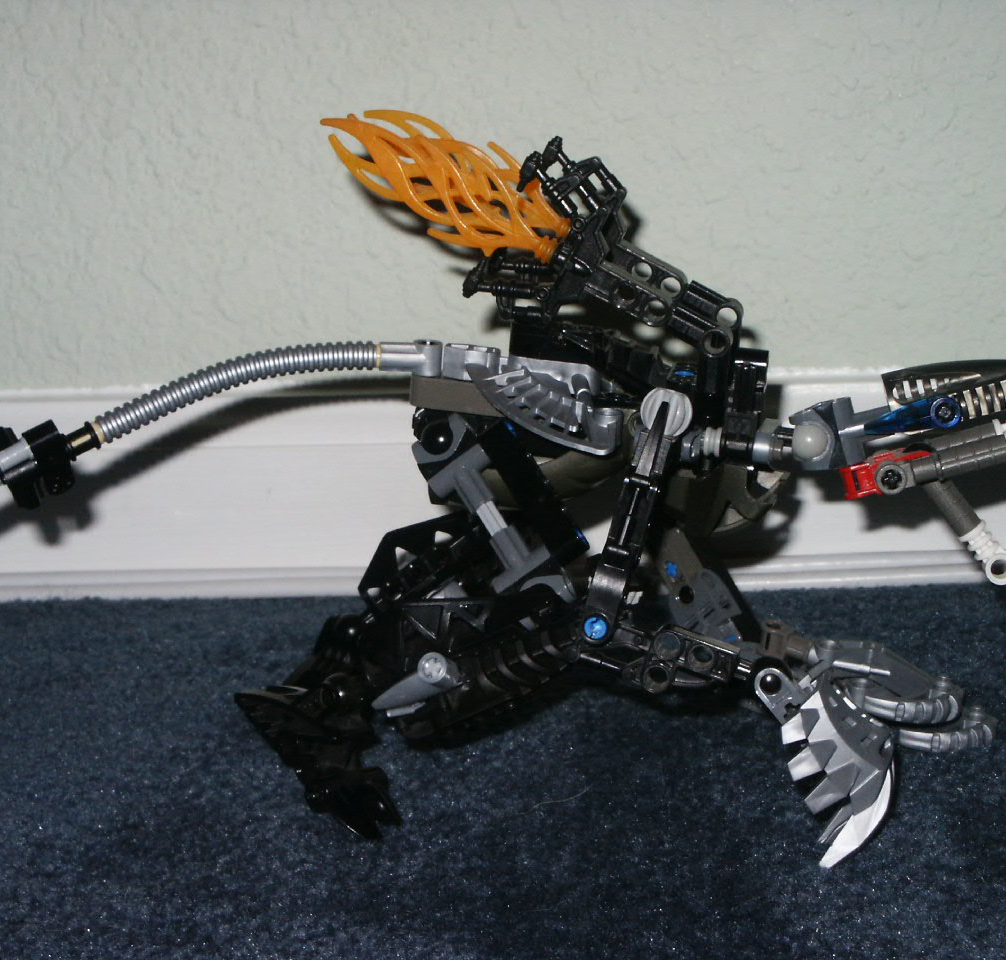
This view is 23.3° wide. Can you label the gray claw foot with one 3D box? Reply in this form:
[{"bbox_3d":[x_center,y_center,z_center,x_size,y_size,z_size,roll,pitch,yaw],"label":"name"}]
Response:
[{"bbox_3d":[0.089,0.058,0.583,0.058,0.040,0.085,3,15,15],"label":"gray claw foot"}]

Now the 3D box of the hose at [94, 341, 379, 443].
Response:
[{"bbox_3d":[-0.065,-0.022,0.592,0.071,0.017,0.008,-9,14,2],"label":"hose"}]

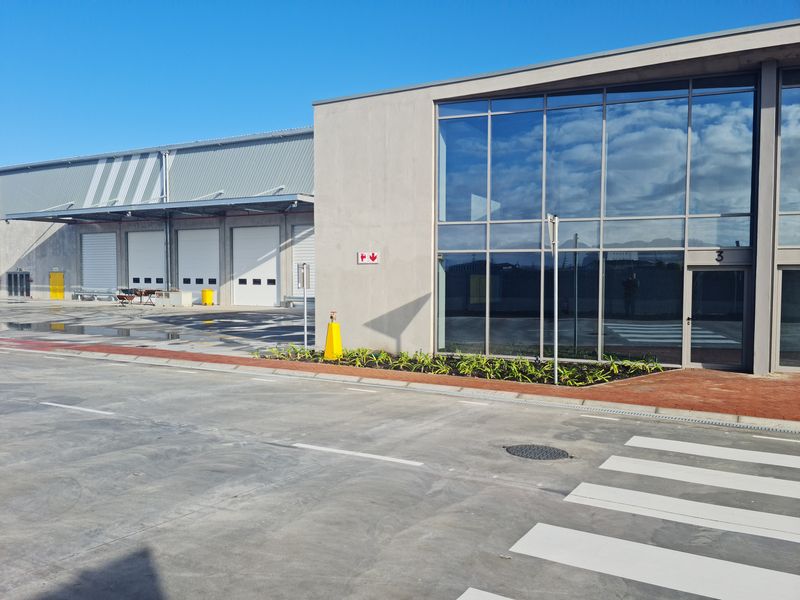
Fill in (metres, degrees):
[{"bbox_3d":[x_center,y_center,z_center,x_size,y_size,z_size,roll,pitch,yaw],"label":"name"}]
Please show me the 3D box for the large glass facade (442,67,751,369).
[{"bbox_3d":[3.840,-1.526,13.178,6.425,5.727,0.200,1,3,20],"label":"large glass facade"}]

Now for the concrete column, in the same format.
[{"bbox_3d":[6.889,-1.494,11.733,0.250,5.820,0.300,2,3,30],"label":"concrete column"}]

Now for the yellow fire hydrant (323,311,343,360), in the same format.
[{"bbox_3d":[-1.487,0.779,13.946,0.310,1.070,0.310,2,3,38],"label":"yellow fire hydrant"}]

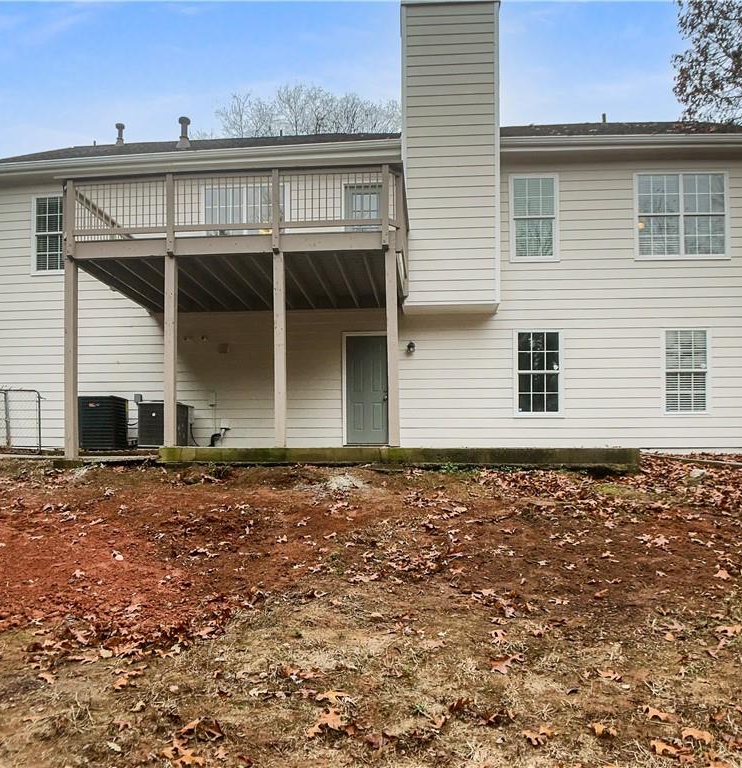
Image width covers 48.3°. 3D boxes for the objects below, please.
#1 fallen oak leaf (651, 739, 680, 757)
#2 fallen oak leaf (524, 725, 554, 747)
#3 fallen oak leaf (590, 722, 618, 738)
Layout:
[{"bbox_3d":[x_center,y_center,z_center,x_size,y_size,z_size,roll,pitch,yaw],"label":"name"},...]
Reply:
[{"bbox_3d":[1.157,1.421,3.244,0.115,0.030,0.070,1,3,28],"label":"fallen oak leaf"},{"bbox_3d":[0.674,1.419,3.344,0.125,0.030,0.085,1,3,25],"label":"fallen oak leaf"},{"bbox_3d":[0.951,1.418,3.390,0.120,0.030,0.075,0,3,20],"label":"fallen oak leaf"}]

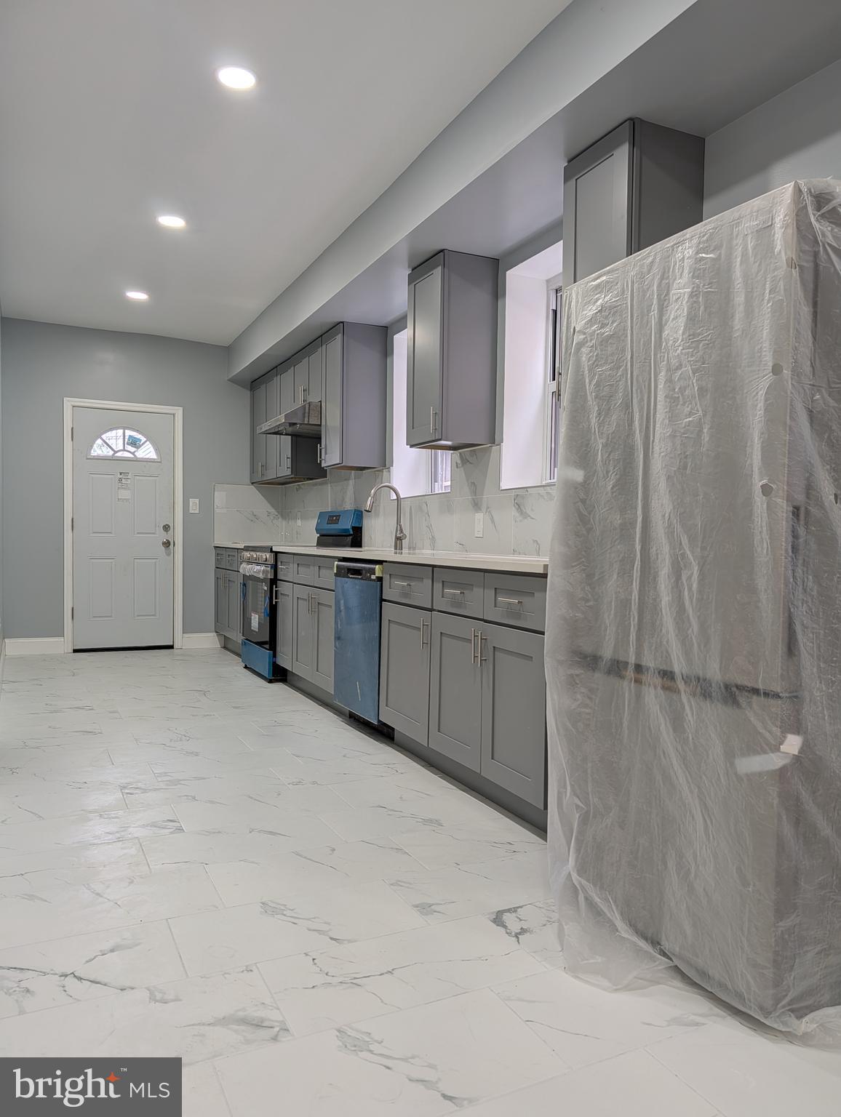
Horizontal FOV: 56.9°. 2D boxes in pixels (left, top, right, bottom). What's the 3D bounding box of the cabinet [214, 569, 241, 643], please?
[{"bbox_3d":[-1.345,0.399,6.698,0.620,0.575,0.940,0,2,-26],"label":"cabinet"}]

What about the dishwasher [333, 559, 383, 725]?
[{"bbox_3d":[-0.064,0.419,4.118,0.620,0.800,0.610,0,2,-26],"label":"dishwasher"}]

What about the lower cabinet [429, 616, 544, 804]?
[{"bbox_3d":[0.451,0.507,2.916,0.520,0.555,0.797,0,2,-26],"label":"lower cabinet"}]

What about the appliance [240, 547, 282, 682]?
[{"bbox_3d":[-0.902,0.368,5.749,0.720,0.935,0.770,0,2,-26],"label":"appliance"}]

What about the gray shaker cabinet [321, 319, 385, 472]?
[{"bbox_3d":[-0.438,-1.064,5.173,0.320,0.900,0.395,0,2,-26],"label":"gray shaker cabinet"}]

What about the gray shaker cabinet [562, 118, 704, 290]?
[{"bbox_3d":[0.744,-0.985,2.777,0.320,0.905,0.360,0,2,-26],"label":"gray shaker cabinet"}]

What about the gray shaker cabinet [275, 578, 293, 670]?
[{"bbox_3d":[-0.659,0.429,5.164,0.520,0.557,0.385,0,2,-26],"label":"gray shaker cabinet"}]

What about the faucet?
[{"bbox_3d":[-0.210,-0.252,4.721,0.260,0.414,0.105,0,2,-26],"label":"faucet"}]

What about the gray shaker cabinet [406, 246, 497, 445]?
[{"bbox_3d":[0.160,-1.058,4.045,0.320,0.914,0.407,0,2,-26],"label":"gray shaker cabinet"}]

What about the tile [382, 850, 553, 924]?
[{"bbox_3d":[0.227,0.954,2.274,0.605,0.014,0.298,0,2,-26],"label":"tile"}]

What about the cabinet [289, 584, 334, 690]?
[{"bbox_3d":[-0.374,0.463,4.780,0.625,0.564,0.840,0,2,-26],"label":"cabinet"}]

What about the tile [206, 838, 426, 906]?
[{"bbox_3d":[-0.313,0.943,2.344,0.605,0.014,0.298,0,2,-26],"label":"tile"}]

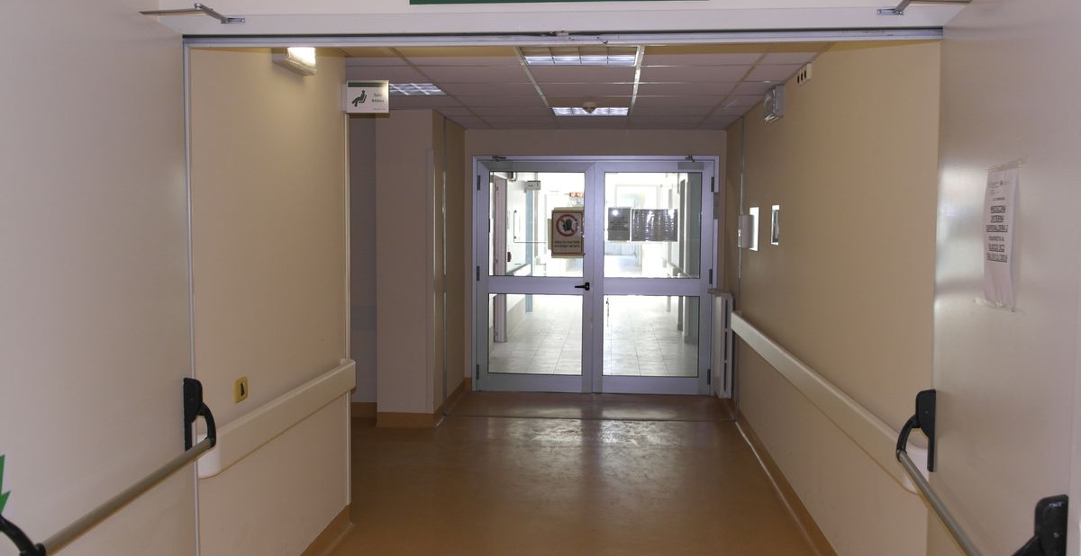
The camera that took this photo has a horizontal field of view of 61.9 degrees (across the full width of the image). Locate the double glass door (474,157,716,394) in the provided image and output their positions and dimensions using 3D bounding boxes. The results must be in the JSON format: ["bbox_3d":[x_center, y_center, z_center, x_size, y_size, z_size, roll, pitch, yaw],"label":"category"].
[{"bbox_3d":[0.484,-0.022,8.204,2.220,2.170,0.080,1,4,4],"label":"double glass door"}]

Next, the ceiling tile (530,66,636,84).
[{"bbox_3d":[0.246,-1.140,5.024,0.595,0.020,0.595,1,4,4],"label":"ceiling tile"}]

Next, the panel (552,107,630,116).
[{"bbox_3d":[0.382,-1.282,6.793,0.595,0.070,0.595,1,4,4],"label":"panel"}]

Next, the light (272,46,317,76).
[{"bbox_3d":[-1.010,-0.954,3.753,0.075,0.165,0.380,1,4,4],"label":"light"}]

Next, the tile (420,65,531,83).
[{"bbox_3d":[-0.353,-1.147,5.069,0.595,0.020,0.595,1,4,4],"label":"tile"}]

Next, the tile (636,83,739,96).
[{"bbox_3d":[0.890,-1.174,5.575,0.595,0.020,0.595,1,4,4],"label":"tile"}]

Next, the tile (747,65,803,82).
[{"bbox_3d":[1.282,-1.129,4.944,0.280,0.020,0.595,1,4,4],"label":"tile"}]

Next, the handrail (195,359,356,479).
[{"bbox_3d":[-1.030,0.539,3.774,0.085,0.150,1.600,1,4,4],"label":"handrail"}]

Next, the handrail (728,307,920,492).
[{"bbox_3d":[1.377,0.466,4.971,0.085,0.150,4.150,1,4,4],"label":"handrail"}]

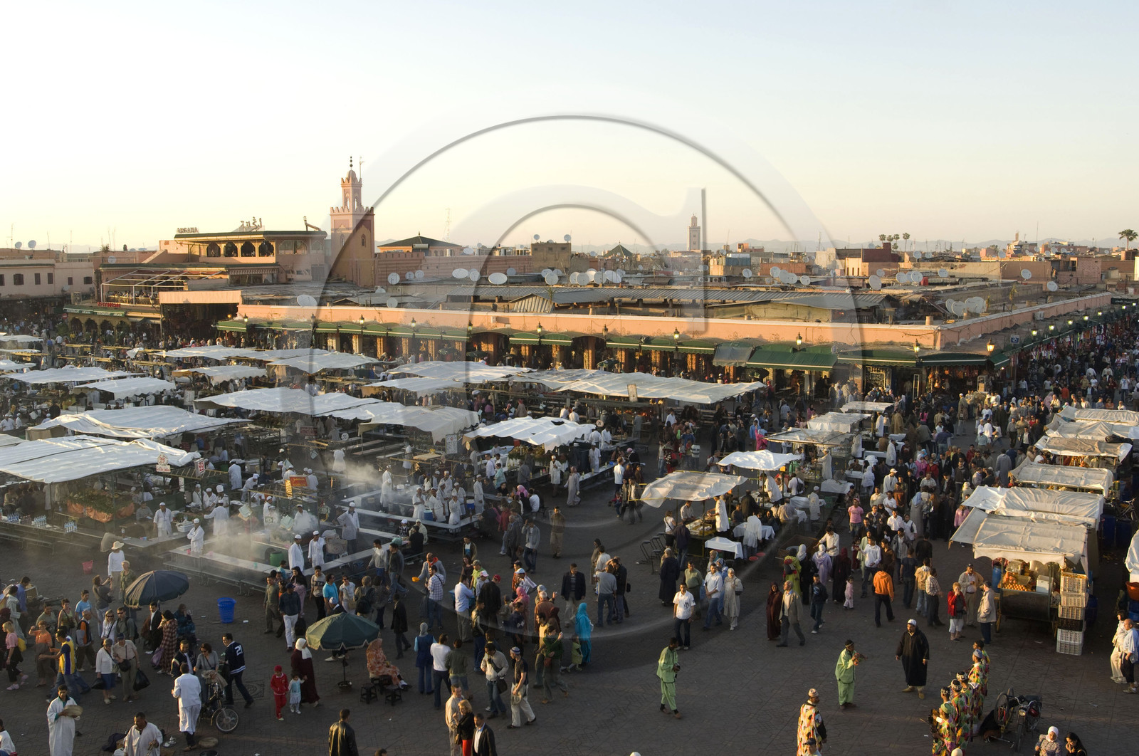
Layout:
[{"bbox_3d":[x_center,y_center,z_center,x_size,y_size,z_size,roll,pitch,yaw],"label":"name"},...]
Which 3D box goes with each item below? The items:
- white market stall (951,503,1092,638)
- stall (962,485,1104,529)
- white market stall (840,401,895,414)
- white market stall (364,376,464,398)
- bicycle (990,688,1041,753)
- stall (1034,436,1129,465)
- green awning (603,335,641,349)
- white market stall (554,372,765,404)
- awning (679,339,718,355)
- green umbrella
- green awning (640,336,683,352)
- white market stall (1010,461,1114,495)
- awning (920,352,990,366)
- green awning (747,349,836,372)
[{"bbox_3d":[12.242,5.442,31.020,3.050,2.650,2.300,4,7,33],"label":"white market stall"},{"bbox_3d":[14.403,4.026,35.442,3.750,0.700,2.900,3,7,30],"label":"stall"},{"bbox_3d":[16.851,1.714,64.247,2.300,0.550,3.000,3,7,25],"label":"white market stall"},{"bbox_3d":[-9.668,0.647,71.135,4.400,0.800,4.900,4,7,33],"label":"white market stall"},{"bbox_3d":[9.318,6.996,23.470,0.800,1.000,1.550,3,7,28],"label":"bicycle"},{"bbox_3d":[20.510,3.883,45.536,3.400,2.600,2.200,4,7,33],"label":"stall"},{"bbox_3d":[4.322,-2.729,86.096,2.950,0.950,0.950,4,8,35],"label":"green awning"},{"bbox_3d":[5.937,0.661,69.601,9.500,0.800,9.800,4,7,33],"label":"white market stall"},{"bbox_3d":[9.872,-2.376,87.314,3.050,1.050,0.900,4,7,33],"label":"awning"},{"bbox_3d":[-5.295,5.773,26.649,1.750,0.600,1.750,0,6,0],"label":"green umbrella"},{"bbox_3d":[6.842,-2.526,84.167,3.050,0.950,0.950,4,8,35],"label":"green awning"},{"bbox_3d":[17.009,4.561,39.323,3.200,2.600,2.100,4,7,33],"label":"white market stall"},{"bbox_3d":[26.148,-1.286,77.200,4.900,0.950,1.100,-1,6,-12],"label":"awning"},{"bbox_3d":[16.243,-1.183,82.772,6.600,1.250,1.400,4,7,33],"label":"green awning"}]

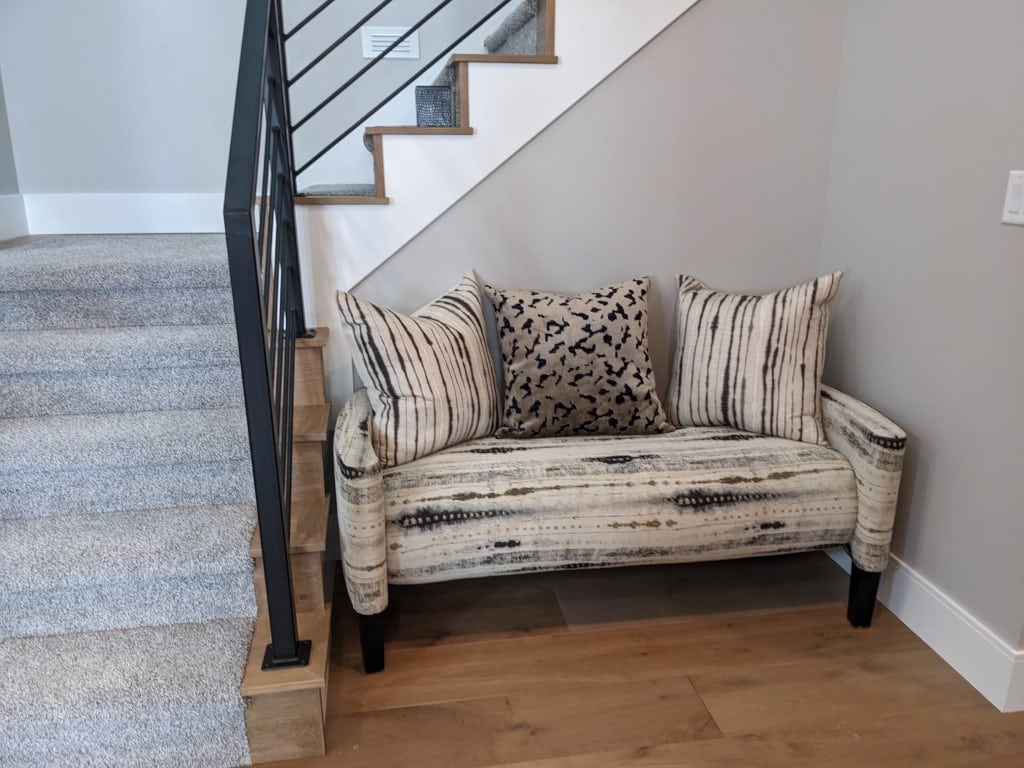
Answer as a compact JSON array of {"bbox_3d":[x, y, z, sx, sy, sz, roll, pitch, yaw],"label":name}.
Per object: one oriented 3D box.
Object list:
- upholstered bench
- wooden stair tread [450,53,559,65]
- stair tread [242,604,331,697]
[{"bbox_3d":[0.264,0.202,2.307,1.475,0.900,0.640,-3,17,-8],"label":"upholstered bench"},{"bbox_3d":[-0.033,-0.941,2.338,0.304,0.020,0.174,-3,17,-8],"label":"wooden stair tread"},{"bbox_3d":[-0.516,0.612,1.862,0.175,0.019,0.304,-3,17,-8],"label":"stair tread"}]

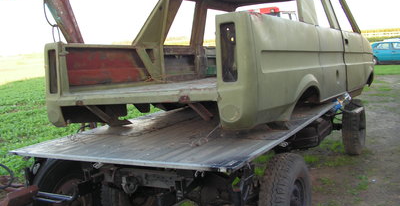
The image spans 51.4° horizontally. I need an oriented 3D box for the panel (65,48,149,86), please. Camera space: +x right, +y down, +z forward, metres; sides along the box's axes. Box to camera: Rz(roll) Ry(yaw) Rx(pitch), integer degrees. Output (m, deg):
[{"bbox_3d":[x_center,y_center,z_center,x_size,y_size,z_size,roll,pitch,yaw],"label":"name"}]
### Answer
[{"bbox_3d":[-0.871,-0.362,4.096,0.060,0.360,1.080,-2,5,33],"label":"panel"}]

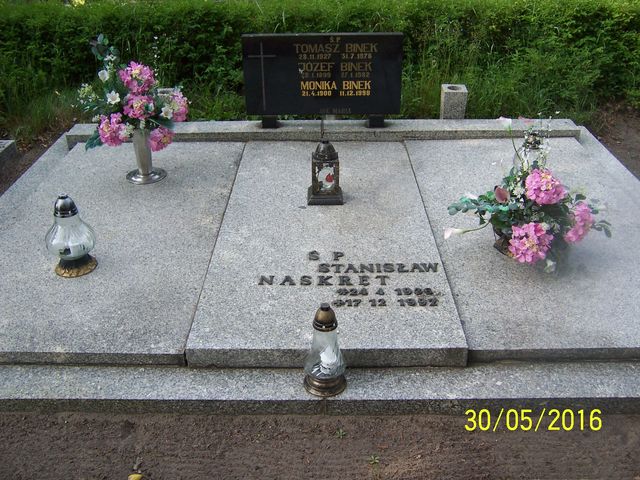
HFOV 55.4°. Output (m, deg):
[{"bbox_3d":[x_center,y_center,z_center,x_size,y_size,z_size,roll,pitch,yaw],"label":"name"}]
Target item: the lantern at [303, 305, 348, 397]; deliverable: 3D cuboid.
[{"bbox_3d":[0.016,0.285,1.670,0.123,0.278,0.123,0,31,0],"label":"lantern"}]

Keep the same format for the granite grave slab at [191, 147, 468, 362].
[{"bbox_3d":[0.021,-0.062,2.445,0.809,0.073,1.575,0,31,0],"label":"granite grave slab"}]

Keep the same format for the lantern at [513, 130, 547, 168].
[{"bbox_3d":[0.875,-0.329,2.564,0.142,0.246,0.142,0,31,0],"label":"lantern"}]

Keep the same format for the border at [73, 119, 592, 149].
[{"bbox_3d":[0.016,-0.540,3.173,2.594,0.102,0.166,0,31,0],"label":"border"}]

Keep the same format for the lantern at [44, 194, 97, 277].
[{"bbox_3d":[-0.853,-0.030,2.068,0.170,0.279,0.170,0,31,0],"label":"lantern"}]

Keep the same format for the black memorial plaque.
[{"bbox_3d":[0.021,-0.794,3.049,0.780,0.466,0.068,0,27,0],"label":"black memorial plaque"}]

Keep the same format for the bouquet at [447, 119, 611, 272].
[{"bbox_3d":[0.727,-0.157,2.167,0.546,0.361,0.419,0,31,0],"label":"bouquet"}]

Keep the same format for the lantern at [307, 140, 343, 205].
[{"bbox_3d":[0.023,-0.292,2.514,0.148,0.251,0.148,0,31,0],"label":"lantern"}]

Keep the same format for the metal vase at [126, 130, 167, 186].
[{"bbox_3d":[-0.784,-0.390,2.709,0.185,0.234,0.185,0,31,0],"label":"metal vase"}]

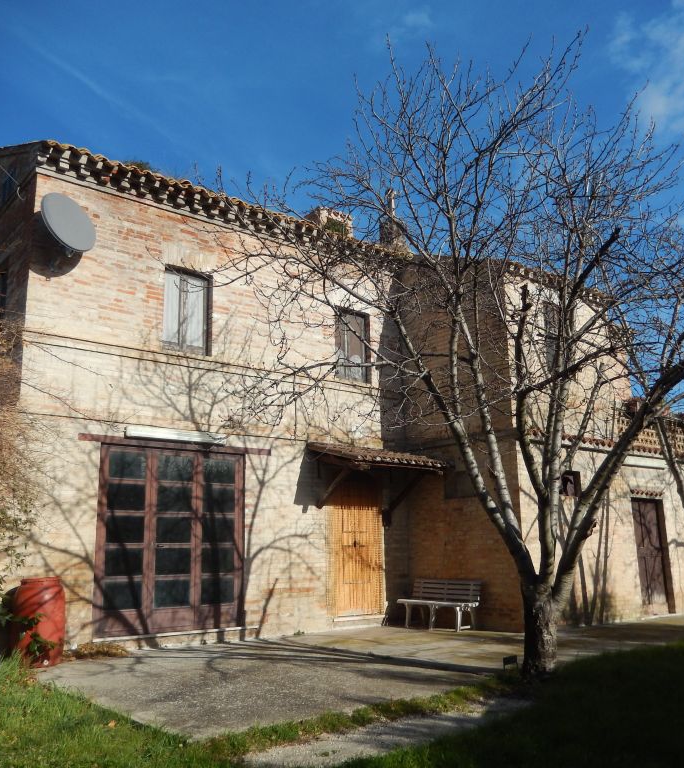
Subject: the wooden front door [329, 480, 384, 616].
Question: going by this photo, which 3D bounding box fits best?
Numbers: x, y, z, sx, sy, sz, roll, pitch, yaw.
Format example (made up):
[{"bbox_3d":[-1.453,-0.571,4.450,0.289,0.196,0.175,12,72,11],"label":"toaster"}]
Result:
[{"bbox_3d":[0.239,2.742,12.500,1.190,2.190,0.100,9,-16,-37],"label":"wooden front door"}]

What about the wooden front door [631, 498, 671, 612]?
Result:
[{"bbox_3d":[5.803,3.210,13.844,1.070,2.080,0.100,9,-16,-37],"label":"wooden front door"}]

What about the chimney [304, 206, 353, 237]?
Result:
[{"bbox_3d":[-0.256,-3.045,14.573,0.800,0.620,0.600,9,-16,-37],"label":"chimney"}]

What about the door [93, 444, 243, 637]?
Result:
[{"bbox_3d":[-2.397,2.205,10.540,2.260,2.560,0.120,9,-16,-37],"label":"door"}]

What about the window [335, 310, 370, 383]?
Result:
[{"bbox_3d":[0.167,-0.670,13.343,0.830,1.280,0.120,9,-16,-37],"label":"window"}]

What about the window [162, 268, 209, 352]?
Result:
[{"bbox_3d":[-2.401,-1.101,11.386,0.810,1.290,0.120,9,-16,-37],"label":"window"}]

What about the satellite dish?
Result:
[{"bbox_3d":[-3.667,-2.166,9.916,0.260,0.870,0.860,-22,-21,27],"label":"satellite dish"}]

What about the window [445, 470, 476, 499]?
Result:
[{"bbox_3d":[2.048,1.682,12.451,0.100,0.450,0.720,9,-16,-37],"label":"window"}]

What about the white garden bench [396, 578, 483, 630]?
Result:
[{"bbox_3d":[1.577,3.601,12.082,0.560,0.770,1.430,9,-16,-37],"label":"white garden bench"}]

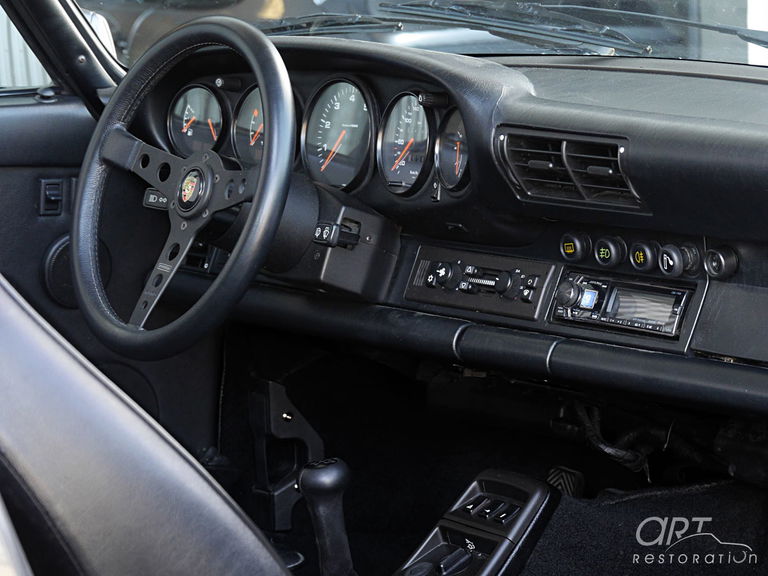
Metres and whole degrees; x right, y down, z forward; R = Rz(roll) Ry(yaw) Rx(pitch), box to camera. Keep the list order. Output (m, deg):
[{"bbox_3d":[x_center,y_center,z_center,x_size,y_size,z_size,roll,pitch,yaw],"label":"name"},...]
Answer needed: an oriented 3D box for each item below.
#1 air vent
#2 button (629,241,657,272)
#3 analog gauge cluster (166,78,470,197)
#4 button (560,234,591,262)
[{"bbox_3d":[0.190,-0.116,2.364,0.050,0.078,0.186,-22,19,-35],"label":"air vent"},{"bbox_3d":[0.254,-0.031,2.358,0.022,0.028,0.028,-6,10,-38],"label":"button"},{"bbox_3d":[-0.065,-0.170,2.661,0.060,0.130,0.555,2,5,-39],"label":"analog gauge cluster"},{"bbox_3d":[0.195,-0.040,2.432,0.022,0.028,0.028,-6,10,-38],"label":"button"}]

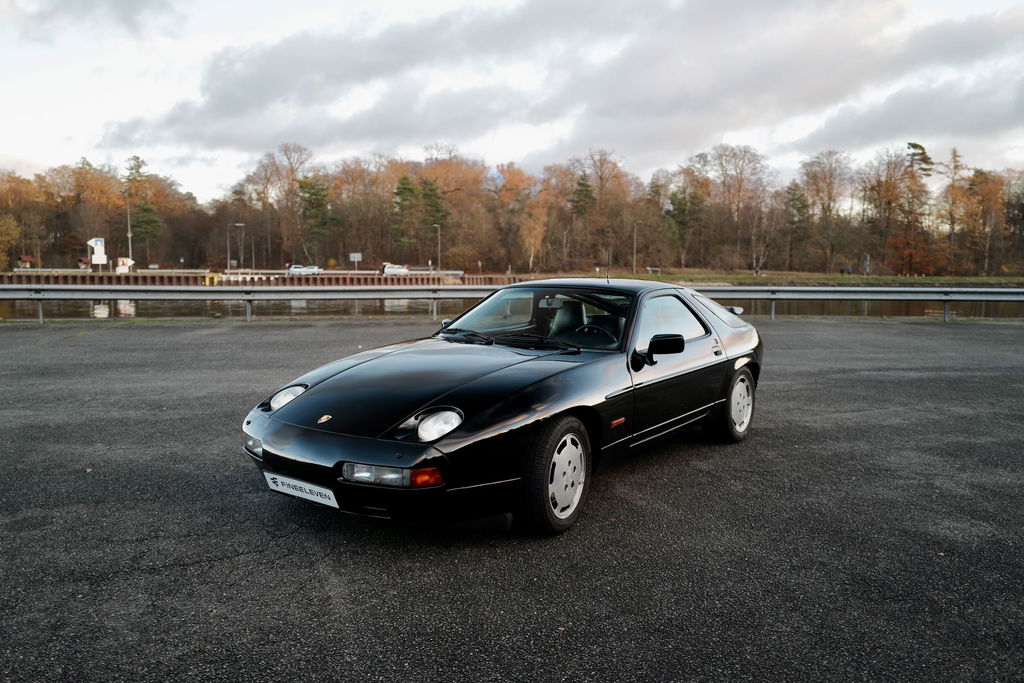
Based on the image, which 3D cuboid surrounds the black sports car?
[{"bbox_3d":[0.344,0.210,5.550,1.870,1.280,4.520,4,7,36],"label":"black sports car"}]

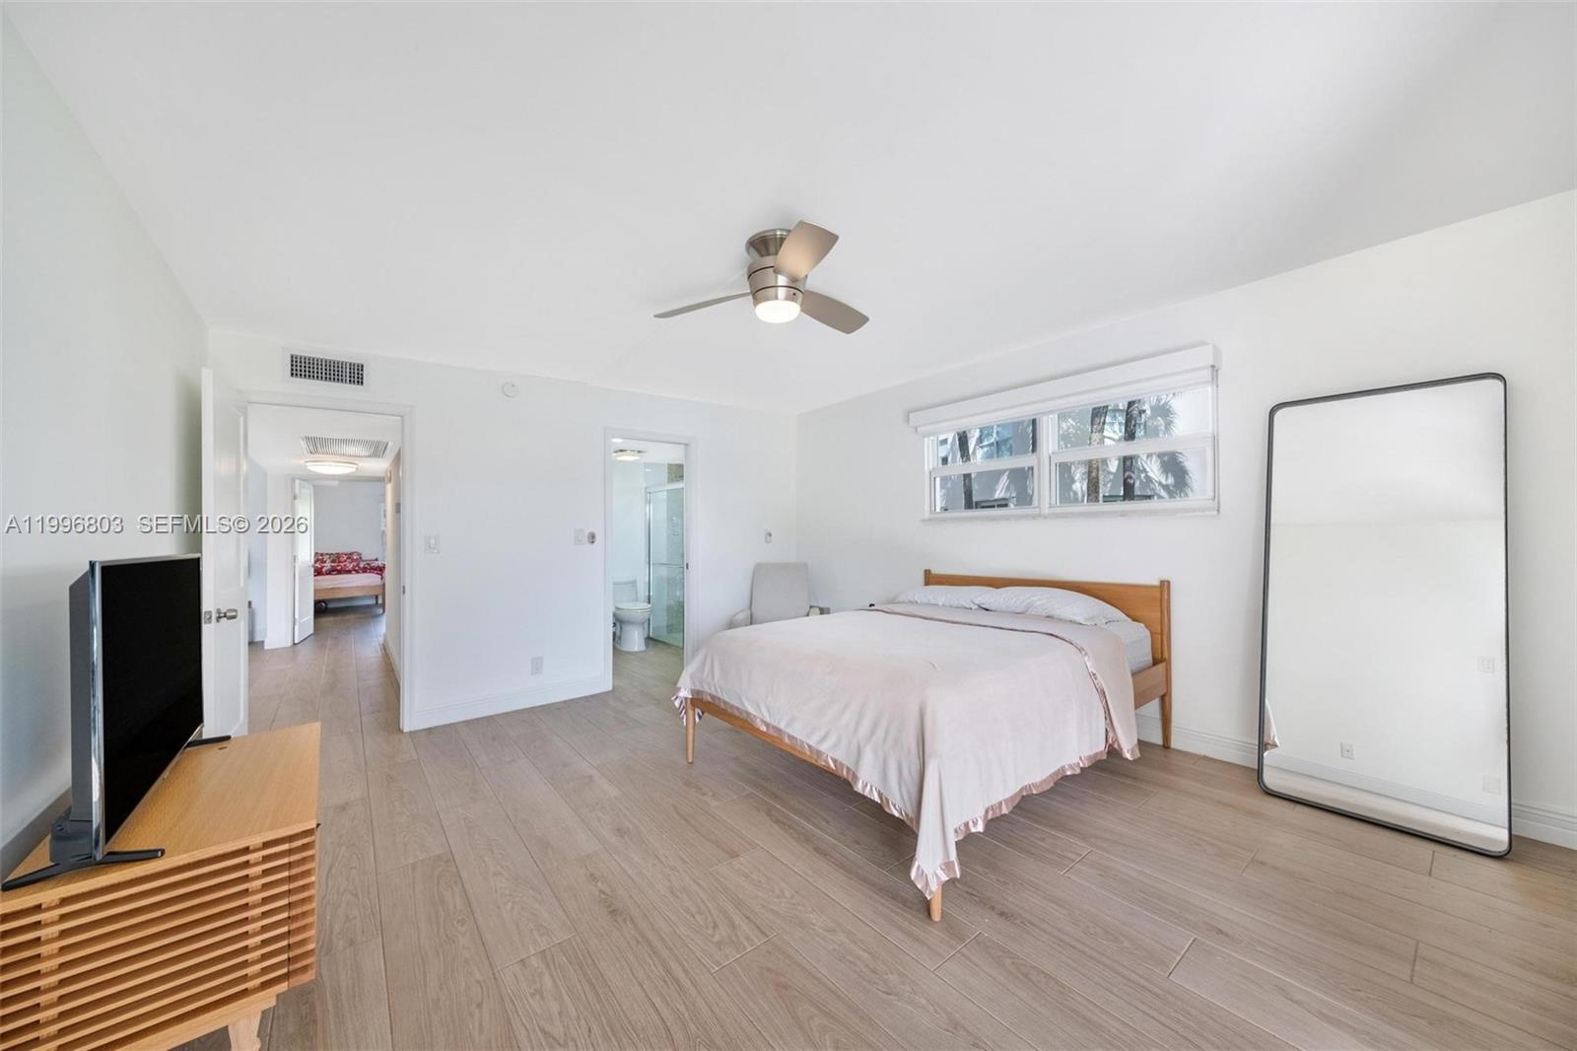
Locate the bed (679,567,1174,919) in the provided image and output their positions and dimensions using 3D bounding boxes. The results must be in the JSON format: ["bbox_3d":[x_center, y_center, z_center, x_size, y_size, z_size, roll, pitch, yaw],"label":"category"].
[{"bbox_3d":[0.784,0.801,2.910,2.170,0.950,1.670,0,-2,-38],"label":"bed"}]

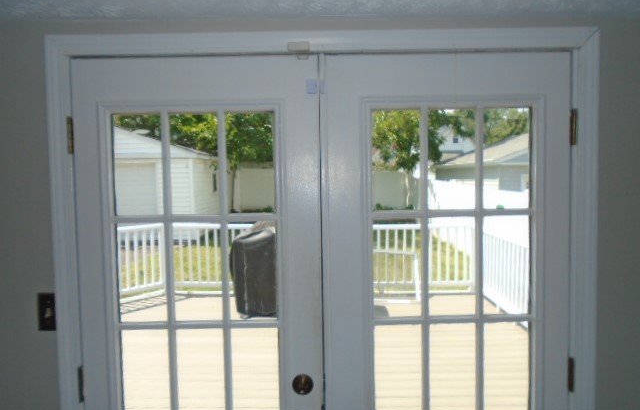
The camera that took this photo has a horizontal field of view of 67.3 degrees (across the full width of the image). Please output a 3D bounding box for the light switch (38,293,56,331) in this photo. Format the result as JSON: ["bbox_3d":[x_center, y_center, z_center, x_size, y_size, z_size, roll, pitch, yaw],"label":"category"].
[{"bbox_3d":[-0.833,0.332,1.482,0.070,0.115,0.020,-1,3,0],"label":"light switch"}]

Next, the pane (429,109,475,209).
[{"bbox_3d":[0.404,-0.141,1.469,0.145,0.310,0.020,-1,3,0],"label":"pane"}]

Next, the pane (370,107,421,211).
[{"bbox_3d":[0.234,-0.135,1.468,0.150,0.309,0.020,-1,3,0],"label":"pane"}]

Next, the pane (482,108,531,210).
[{"bbox_3d":[0.571,-0.144,1.469,0.143,0.311,0.020,-1,3,0],"label":"pane"}]

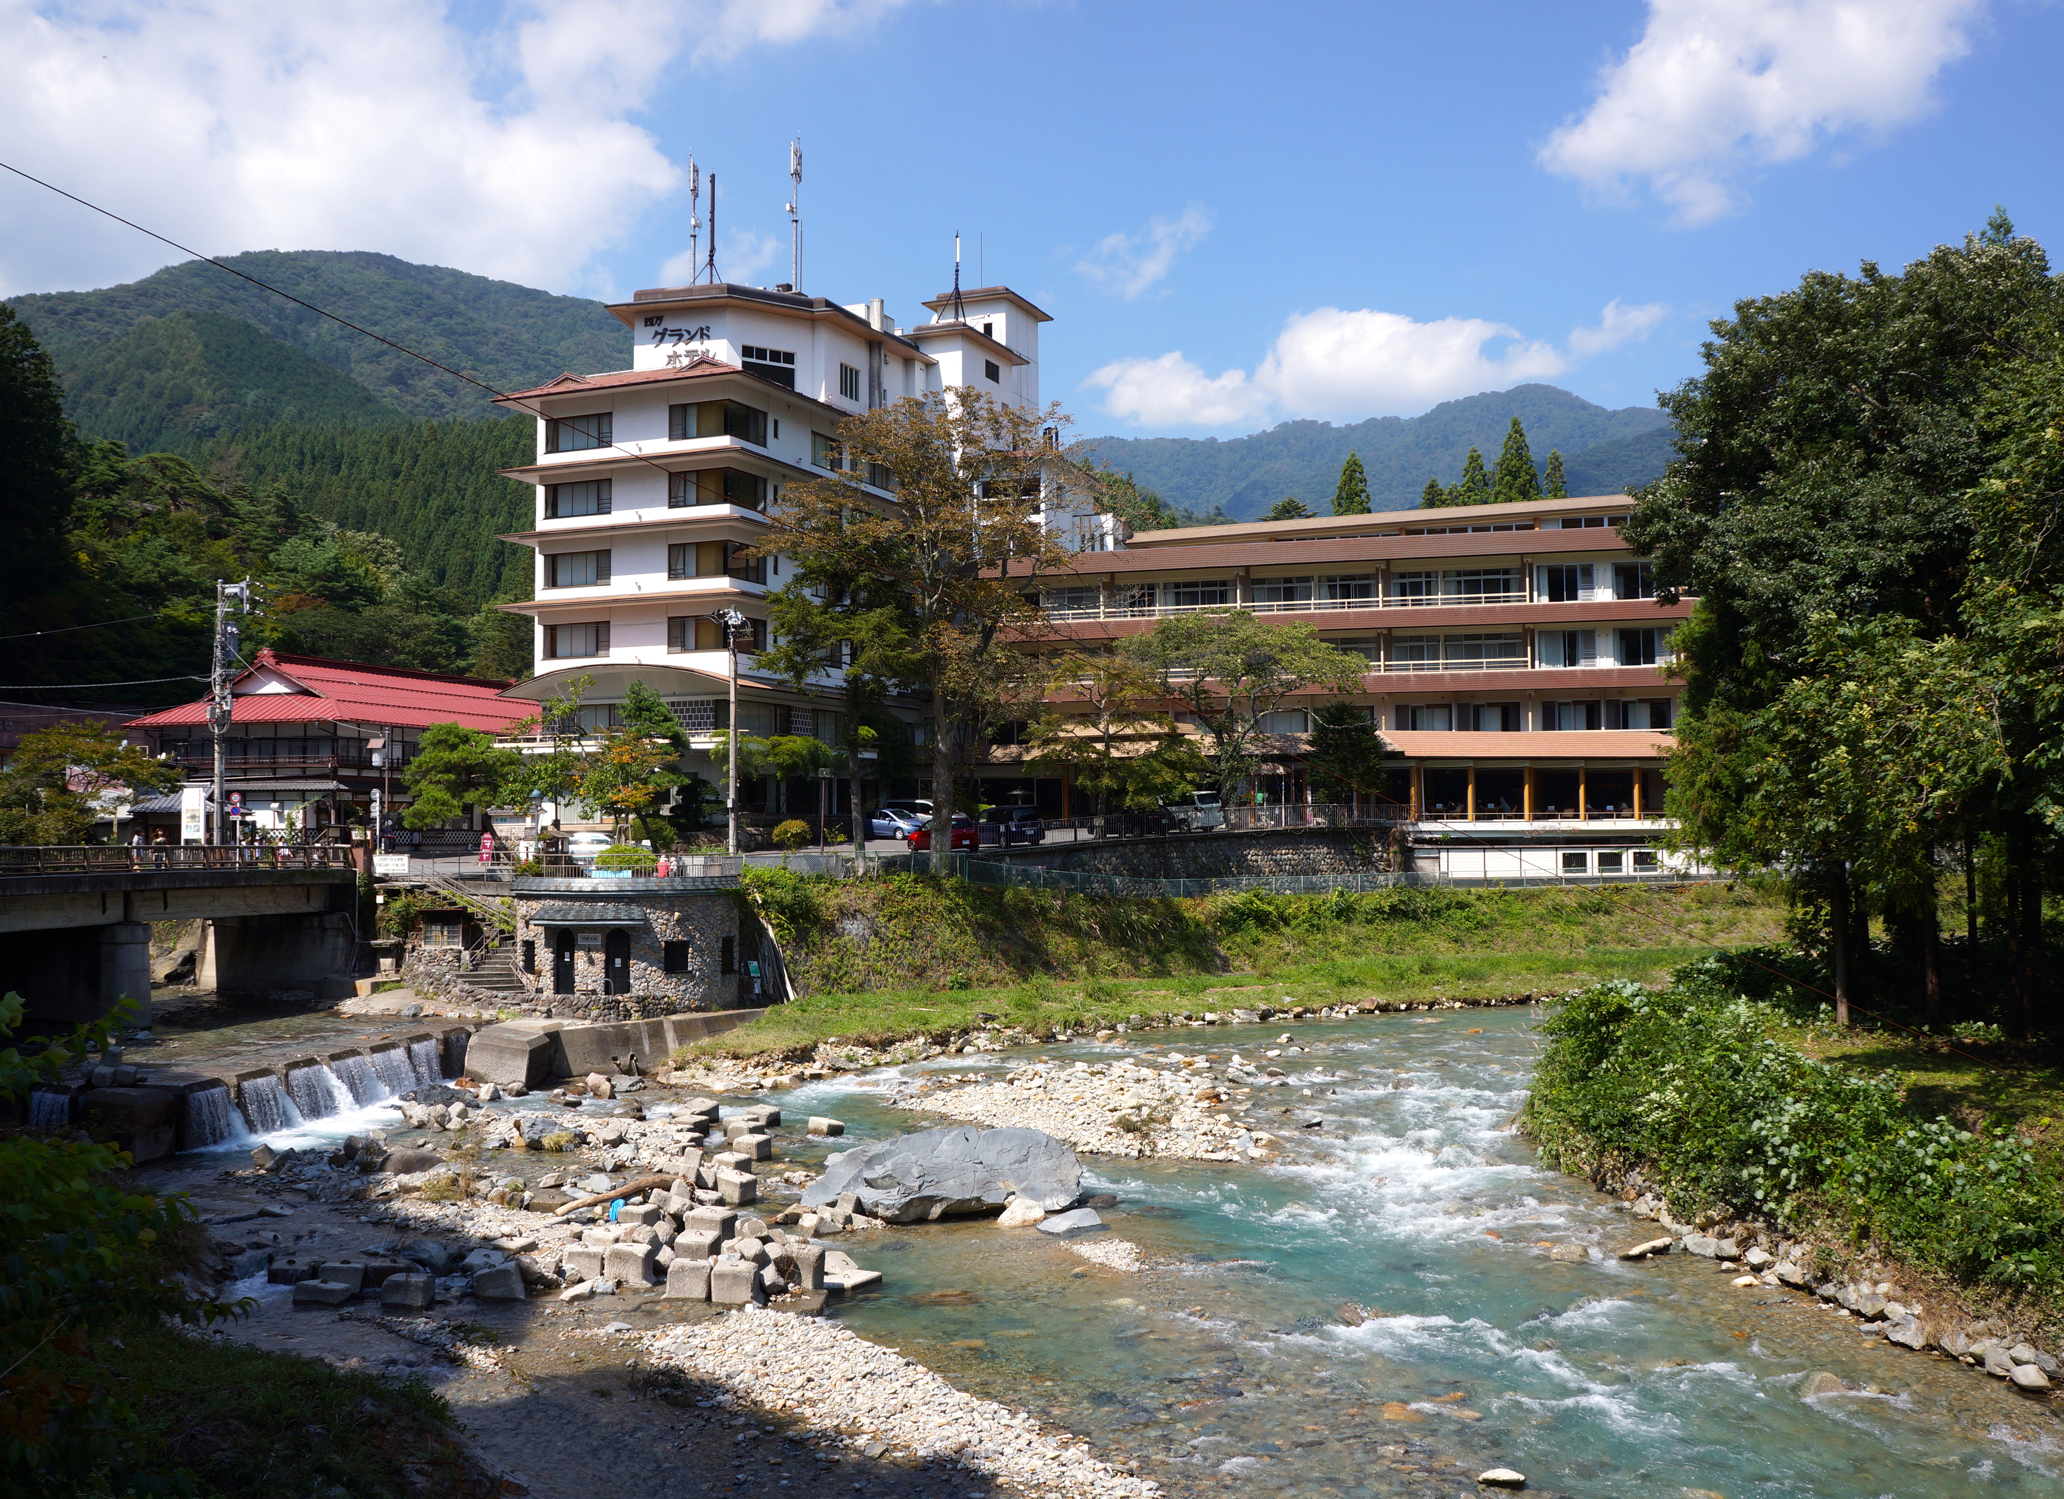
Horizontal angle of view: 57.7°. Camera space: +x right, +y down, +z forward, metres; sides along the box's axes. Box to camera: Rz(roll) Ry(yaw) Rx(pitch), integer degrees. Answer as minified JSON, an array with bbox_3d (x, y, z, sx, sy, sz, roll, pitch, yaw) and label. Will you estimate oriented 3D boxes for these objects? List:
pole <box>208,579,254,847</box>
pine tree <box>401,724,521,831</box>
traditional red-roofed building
[{"bbox_3d":[-33.455,-1.064,78.147,1.900,12.158,1.100,1,-3,-23],"label":"pole"},{"bbox_3d":[-25.642,1.828,84.013,5.400,6.189,5.000,1,-3,-17],"label":"pine tree"},{"bbox_3d":[-36.511,0.601,108.211,13.801,10.838,27.207,-1,-3,19],"label":"traditional red-roofed building"}]

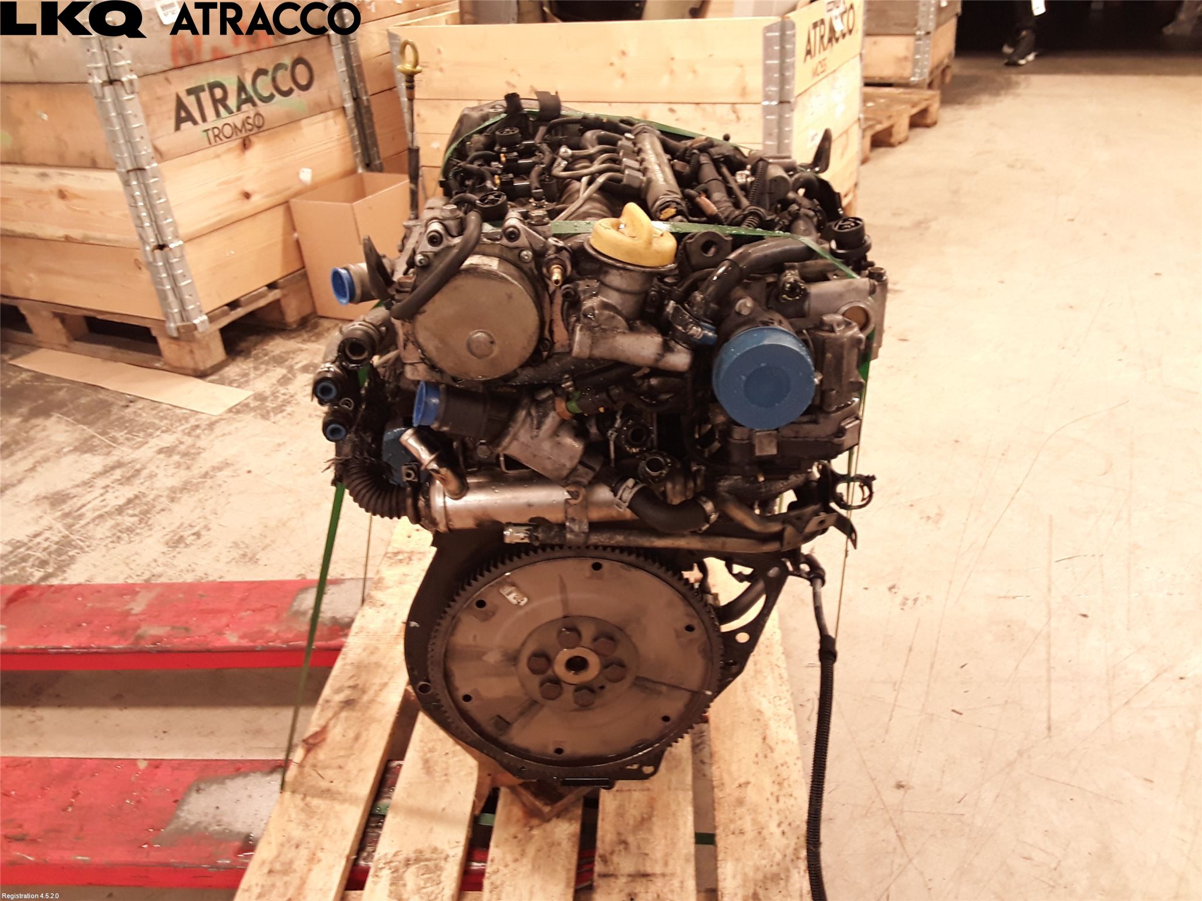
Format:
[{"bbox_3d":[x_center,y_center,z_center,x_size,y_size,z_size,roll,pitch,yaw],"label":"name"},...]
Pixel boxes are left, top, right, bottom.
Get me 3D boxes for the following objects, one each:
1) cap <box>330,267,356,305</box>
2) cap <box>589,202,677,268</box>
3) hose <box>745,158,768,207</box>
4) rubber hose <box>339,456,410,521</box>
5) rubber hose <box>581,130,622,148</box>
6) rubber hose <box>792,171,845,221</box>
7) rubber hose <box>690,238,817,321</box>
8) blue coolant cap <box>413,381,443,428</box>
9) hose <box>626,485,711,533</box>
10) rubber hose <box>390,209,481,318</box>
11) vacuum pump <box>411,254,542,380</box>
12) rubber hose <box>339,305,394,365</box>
[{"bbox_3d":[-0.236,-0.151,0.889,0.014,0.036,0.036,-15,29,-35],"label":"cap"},{"bbox_3d":[0.024,-0.167,0.749,0.066,0.035,0.066,11,28,-6],"label":"cap"},{"bbox_3d":[0.148,-0.255,0.924,0.012,0.054,0.015,18,-1,-12],"label":"hose"},{"bbox_3d":[-0.204,0.034,0.873,0.056,0.050,0.042,-5,29,0],"label":"rubber hose"},{"bbox_3d":[0.001,-0.336,1.049,0.043,0.020,0.030,-5,29,0],"label":"rubber hose"},{"bbox_3d":[0.210,-0.245,0.938,0.048,0.048,0.042,-5,29,0],"label":"rubber hose"},{"bbox_3d":[0.124,-0.140,0.792,0.100,0.058,0.052,-5,29,0],"label":"rubber hose"},{"bbox_3d":[-0.147,-0.039,0.823,0.022,0.038,0.038,8,24,-21],"label":"blue coolant cap"},{"bbox_3d":[0.059,0.050,0.848,0.076,0.040,0.036,-5,29,0],"label":"hose"},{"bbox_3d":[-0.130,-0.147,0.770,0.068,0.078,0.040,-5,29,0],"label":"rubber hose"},{"bbox_3d":[-0.100,-0.109,0.800,0.100,0.100,0.054,-5,29,0],"label":"vacuum pump"},{"bbox_3d":[-0.197,-0.097,0.812,0.034,0.035,0.052,3,30,15],"label":"rubber hose"}]

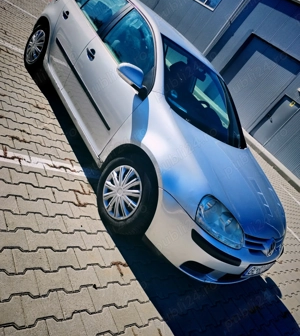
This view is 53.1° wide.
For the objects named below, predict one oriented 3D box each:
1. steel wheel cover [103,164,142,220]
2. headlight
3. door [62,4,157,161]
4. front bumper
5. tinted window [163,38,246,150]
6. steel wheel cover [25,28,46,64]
[{"bbox_3d":[-0.210,0.183,2.276,0.080,0.415,0.415,14,32,-47],"label":"steel wheel cover"},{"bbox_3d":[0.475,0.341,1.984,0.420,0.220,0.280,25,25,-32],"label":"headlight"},{"bbox_3d":[-0.317,-0.841,2.708,0.230,1.110,1.130,14,32,-47],"label":"door"},{"bbox_3d":[0.687,0.603,2.551,1.740,0.470,0.660,14,32,-48],"label":"front bumper"},{"bbox_3d":[0.513,-0.732,3.004,1.360,0.150,0.930,14,59,-48],"label":"tinted window"},{"bbox_3d":[-1.435,-1.532,3.761,0.080,0.420,0.420,14,32,-47],"label":"steel wheel cover"}]

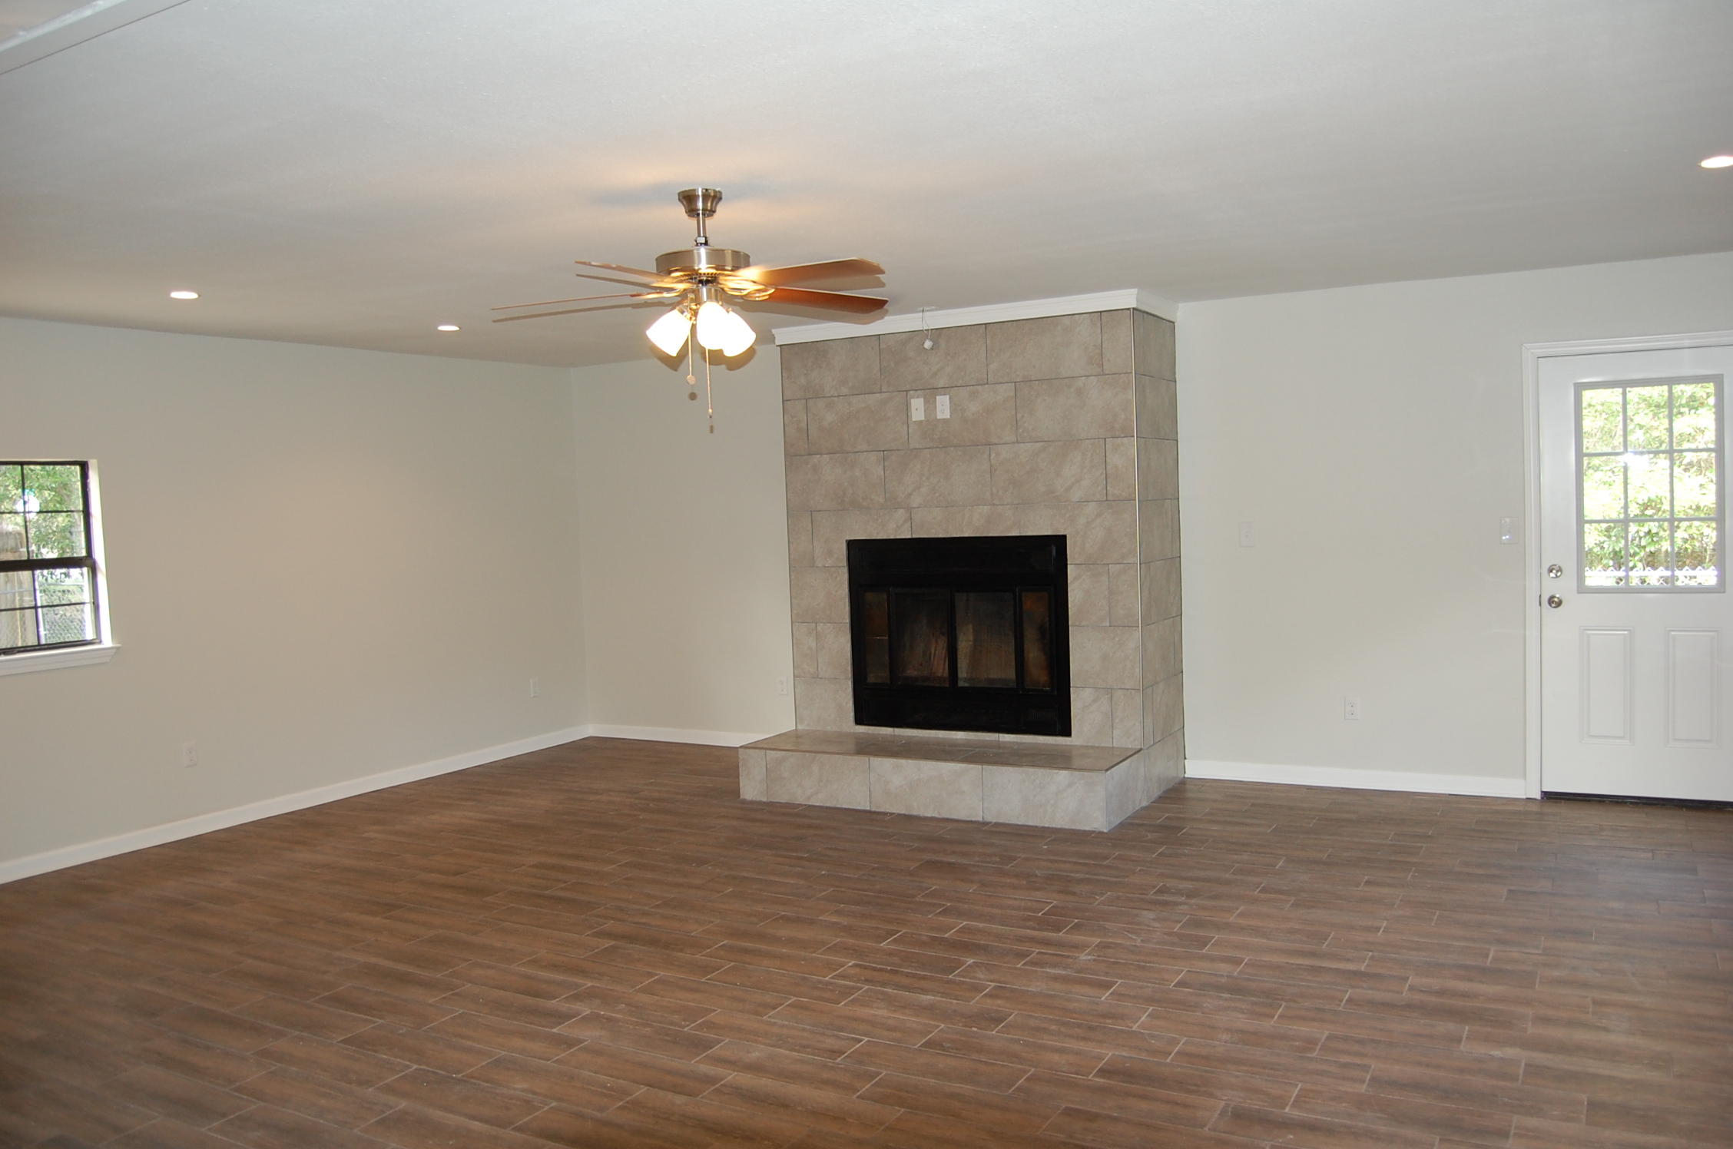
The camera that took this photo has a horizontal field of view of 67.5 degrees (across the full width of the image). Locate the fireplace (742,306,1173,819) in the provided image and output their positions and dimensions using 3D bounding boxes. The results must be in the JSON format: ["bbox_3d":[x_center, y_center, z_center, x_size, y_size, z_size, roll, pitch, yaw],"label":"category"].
[{"bbox_3d":[0.478,-0.066,6.674,1.952,2.364,1.237,0,4,29],"label":"fireplace"}]

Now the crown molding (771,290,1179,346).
[{"bbox_3d":[0.548,-1.306,6.812,2.042,0.090,0.761,0,4,29],"label":"crown molding"}]

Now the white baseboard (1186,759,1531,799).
[{"bbox_3d":[2.378,1.017,6.390,1.629,0.092,0.018,0,4,29],"label":"white baseboard"}]

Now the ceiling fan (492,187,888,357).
[{"bbox_3d":[-0.488,-0.893,3.896,1.310,0.520,1.310,0,4,29],"label":"ceiling fan"}]

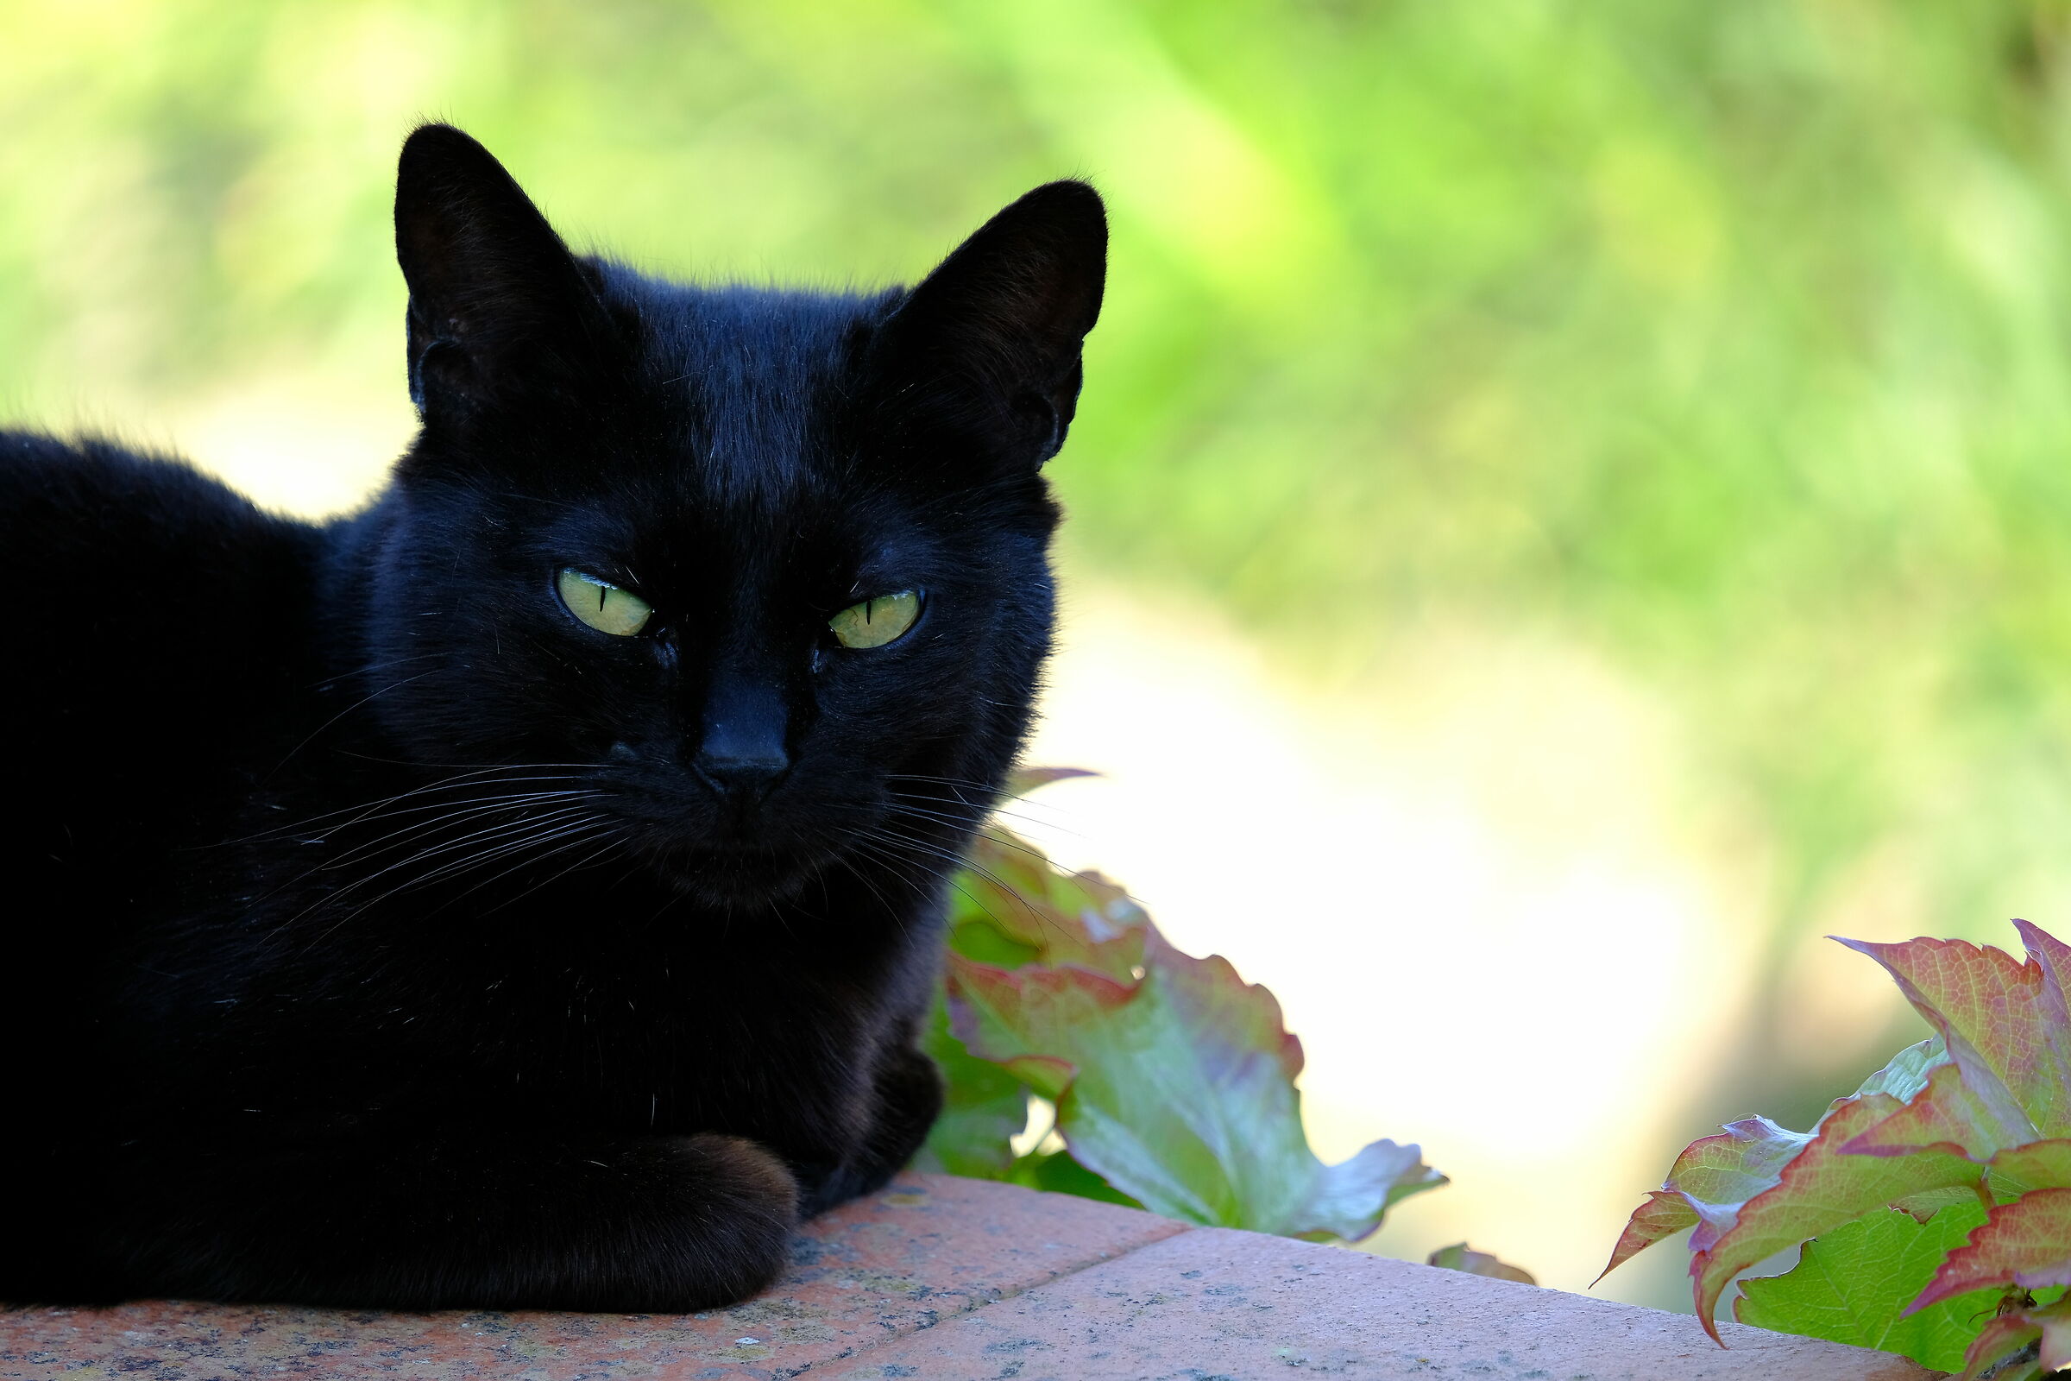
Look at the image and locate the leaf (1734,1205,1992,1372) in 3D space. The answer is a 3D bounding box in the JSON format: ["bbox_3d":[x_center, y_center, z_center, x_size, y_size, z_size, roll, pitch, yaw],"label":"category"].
[{"bbox_3d":[0.125,0.091,2.605,0.041,0.028,0.022,2,14,8],"label":"leaf"}]

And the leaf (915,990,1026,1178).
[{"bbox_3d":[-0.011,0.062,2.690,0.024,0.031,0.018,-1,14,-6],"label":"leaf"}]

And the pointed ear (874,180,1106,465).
[{"bbox_3d":[-0.007,-0.056,2.600,0.035,0.042,0.026,20,9,-18],"label":"pointed ear"}]

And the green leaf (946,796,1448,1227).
[{"bbox_3d":[0.024,0.050,2.670,0.075,0.062,0.042,-3,14,-11],"label":"green leaf"}]

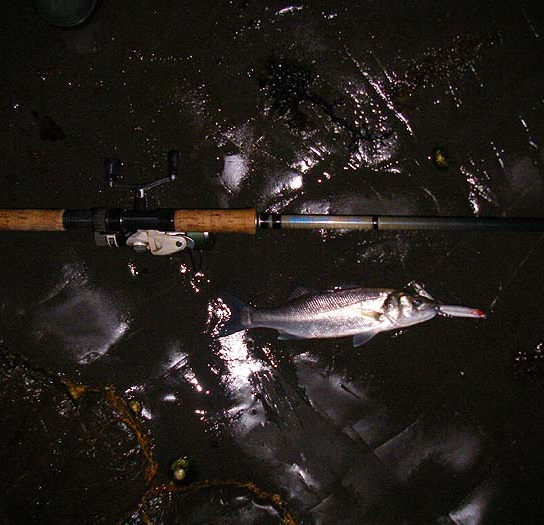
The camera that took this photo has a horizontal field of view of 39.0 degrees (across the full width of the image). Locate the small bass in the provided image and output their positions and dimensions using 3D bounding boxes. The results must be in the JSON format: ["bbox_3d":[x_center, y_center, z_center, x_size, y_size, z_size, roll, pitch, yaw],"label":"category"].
[{"bbox_3d":[0.096,0.064,0.950,0.330,0.042,0.077,-2,87,0],"label":"small bass"}]

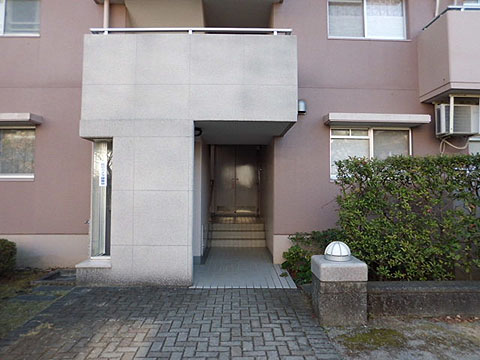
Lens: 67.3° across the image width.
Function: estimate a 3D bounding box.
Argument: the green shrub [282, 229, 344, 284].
[{"bbox_3d":[1.130,1.150,5.700,0.880,0.690,0.850,0,-1,0],"label":"green shrub"}]

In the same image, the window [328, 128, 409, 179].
[{"bbox_3d":[2.340,-0.450,6.410,1.450,0.950,0.100,0,-1,0],"label":"window"}]

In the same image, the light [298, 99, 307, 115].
[{"bbox_3d":[1.105,-1.280,6.320,0.140,0.220,0.150,0,-1,0],"label":"light"}]

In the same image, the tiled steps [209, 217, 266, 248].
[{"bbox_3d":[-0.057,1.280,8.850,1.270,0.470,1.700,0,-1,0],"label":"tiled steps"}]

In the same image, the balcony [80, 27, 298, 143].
[{"bbox_3d":[-0.700,-1.350,5.680,2.950,1.420,1.500,0,-1,0],"label":"balcony"}]

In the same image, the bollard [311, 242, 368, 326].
[{"bbox_3d":[1.045,1.060,3.825,0.475,0.815,0.460,0,-1,0],"label":"bollard"}]

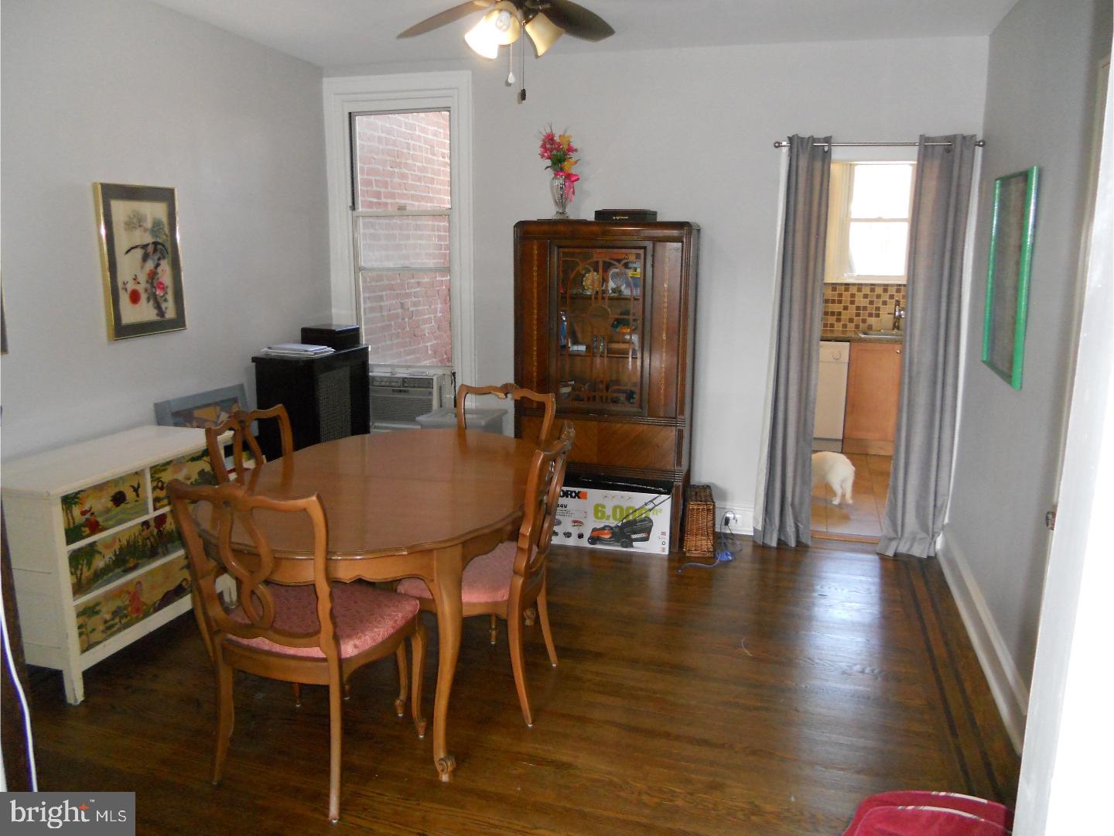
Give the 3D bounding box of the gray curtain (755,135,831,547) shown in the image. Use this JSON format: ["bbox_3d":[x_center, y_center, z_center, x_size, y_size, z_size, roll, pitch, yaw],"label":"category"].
[{"bbox_3d":[1.227,-0.354,4.487,0.280,2.110,0.120,4,12,16],"label":"gray curtain"}]

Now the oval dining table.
[{"bbox_3d":[-0.587,0.578,3.193,1.100,0.764,1.620,2,12,10],"label":"oval dining table"}]

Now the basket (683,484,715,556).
[{"bbox_3d":[0.763,0.541,4.622,0.155,0.295,0.330,2,11,10],"label":"basket"}]

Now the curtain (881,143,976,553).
[{"bbox_3d":[1.823,-0.304,4.259,0.295,2.070,0.120,3,12,15],"label":"curtain"}]

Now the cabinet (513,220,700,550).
[{"bbox_3d":[0.260,-0.175,4.625,0.930,1.675,0.365,3,12,15],"label":"cabinet"}]

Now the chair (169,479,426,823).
[{"bbox_3d":[-0.741,0.597,2.596,0.509,0.968,0.536,5,12,20],"label":"chair"}]

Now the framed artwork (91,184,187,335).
[{"bbox_3d":[-1.734,-0.655,3.637,0.033,0.625,0.440,3,12,15],"label":"framed artwork"}]

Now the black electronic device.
[{"bbox_3d":[-1.240,-0.448,4.786,0.260,0.105,0.250,6,13,24],"label":"black electronic device"}]

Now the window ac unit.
[{"bbox_3d":[-0.874,-0.139,5.425,0.450,0.310,0.400,4,12,16],"label":"window ac unit"}]

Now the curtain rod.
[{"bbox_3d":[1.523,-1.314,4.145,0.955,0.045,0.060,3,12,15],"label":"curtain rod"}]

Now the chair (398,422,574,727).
[{"bbox_3d":[-0.245,0.509,3.062,0.540,0.956,0.510,3,12,14],"label":"chair"}]

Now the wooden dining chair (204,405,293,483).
[{"bbox_3d":[-0.904,0.468,3.244,0.540,0.956,0.510,4,12,18],"label":"wooden dining chair"}]

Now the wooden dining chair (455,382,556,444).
[{"bbox_3d":[-0.356,0.372,3.709,0.509,0.968,0.536,6,13,27],"label":"wooden dining chair"}]

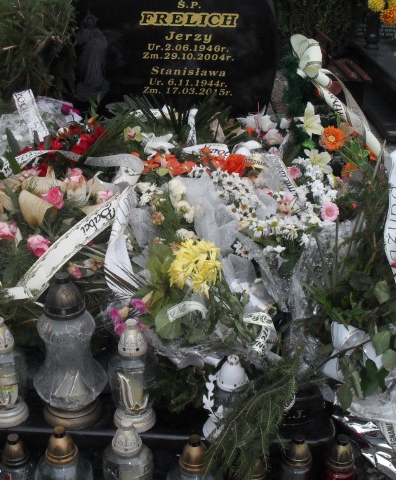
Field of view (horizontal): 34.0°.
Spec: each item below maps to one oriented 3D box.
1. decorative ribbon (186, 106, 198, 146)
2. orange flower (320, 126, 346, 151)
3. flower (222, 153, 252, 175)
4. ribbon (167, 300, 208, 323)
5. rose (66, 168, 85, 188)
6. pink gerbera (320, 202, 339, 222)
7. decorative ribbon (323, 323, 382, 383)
[{"bbox_3d":[-0.020,-0.412,2.350,0.045,0.145,0.040,1,24,0],"label":"decorative ribbon"},{"bbox_3d":[0.502,-0.376,2.400,0.095,0.085,0.045,2,21,6],"label":"orange flower"},{"bbox_3d":[0.134,-0.260,2.200,0.098,0.075,0.075,3,25,3],"label":"flower"},{"bbox_3d":[-0.026,0.180,1.630,0.107,0.050,0.050,1,25,-1],"label":"ribbon"},{"bbox_3d":[-0.398,-0.200,2.100,0.059,0.060,0.056,-3,26,-10],"label":"rose"},{"bbox_3d":[0.390,-0.082,1.920,0.055,0.056,0.028,4,-1,7],"label":"pink gerbera"},{"bbox_3d":[0.351,0.256,1.470,0.135,0.120,0.080,1,24,0],"label":"decorative ribbon"}]

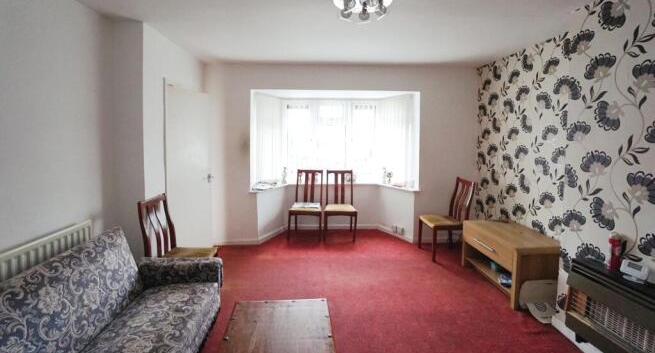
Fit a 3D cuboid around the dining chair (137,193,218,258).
[{"bbox_3d":[-1.270,0.675,2.439,0.540,0.950,0.470,0,7,4],"label":"dining chair"}]

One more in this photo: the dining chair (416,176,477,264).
[{"bbox_3d":[1.460,0.519,3.384,0.530,0.950,0.470,0,7,-3],"label":"dining chair"}]

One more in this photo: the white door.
[{"bbox_3d":[-1.425,0.079,2.912,0.045,1.980,0.720,1,7,11],"label":"white door"}]

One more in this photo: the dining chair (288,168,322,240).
[{"bbox_3d":[-0.315,0.414,4.020,0.460,0.950,0.530,0,7,2],"label":"dining chair"}]

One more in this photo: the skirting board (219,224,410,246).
[{"bbox_3d":[-0.165,0.844,4.035,2.700,0.090,0.680,0,7,0],"label":"skirting board"}]

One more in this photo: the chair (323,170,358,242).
[{"bbox_3d":[0.172,0.419,3.991,0.460,0.950,0.530,0,7,2],"label":"chair"}]

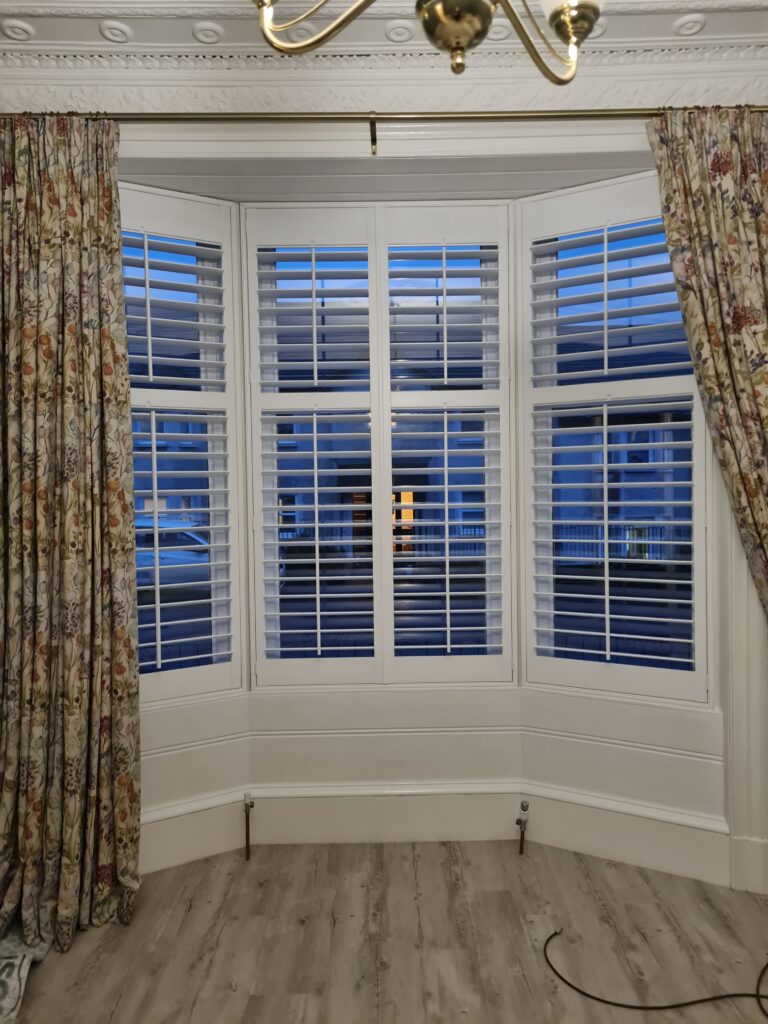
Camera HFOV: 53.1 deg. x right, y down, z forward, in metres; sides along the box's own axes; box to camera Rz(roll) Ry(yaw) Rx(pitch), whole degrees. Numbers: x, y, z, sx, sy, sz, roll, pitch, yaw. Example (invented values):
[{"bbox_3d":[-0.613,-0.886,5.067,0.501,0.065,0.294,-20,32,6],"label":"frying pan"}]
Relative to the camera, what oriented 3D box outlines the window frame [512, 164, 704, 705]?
[{"bbox_3d":[0.922,-0.292,3.162,0.768,2.109,0.080,0,2,31],"label":"window frame"}]

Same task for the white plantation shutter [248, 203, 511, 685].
[{"bbox_3d":[-0.011,-0.284,3.353,1.139,2.099,0.070,-1,2,-1],"label":"white plantation shutter"}]

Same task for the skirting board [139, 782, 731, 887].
[{"bbox_3d":[0.032,1.340,3.188,2.610,0.260,0.453,-1,2,-1],"label":"skirting board"}]

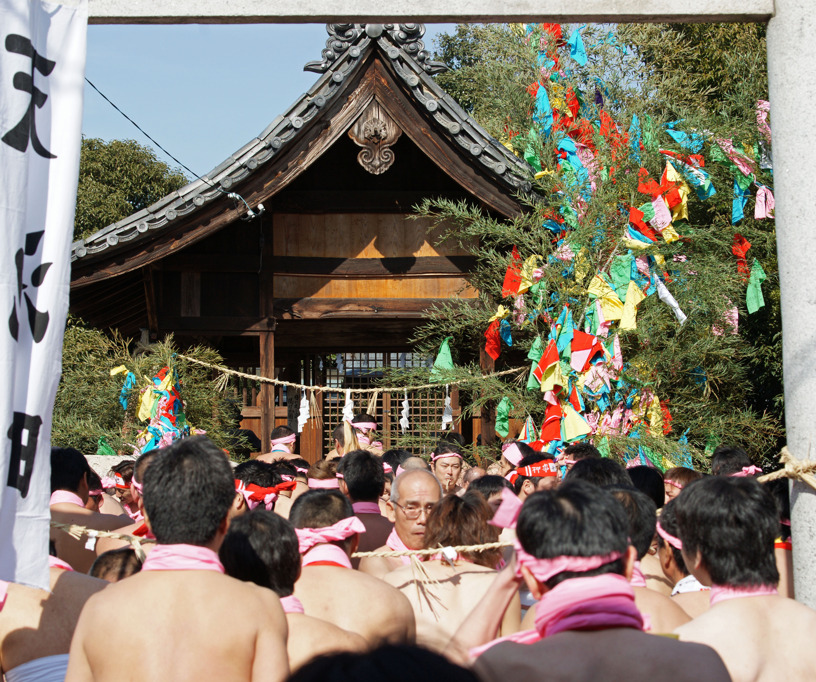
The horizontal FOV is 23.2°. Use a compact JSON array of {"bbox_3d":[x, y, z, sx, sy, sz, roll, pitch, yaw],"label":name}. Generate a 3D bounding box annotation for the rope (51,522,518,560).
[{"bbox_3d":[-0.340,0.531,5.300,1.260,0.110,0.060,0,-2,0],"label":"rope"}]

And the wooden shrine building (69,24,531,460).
[{"bbox_3d":[-0.242,-0.018,18.095,5.100,4.900,5.200,0,-2,0],"label":"wooden shrine building"}]

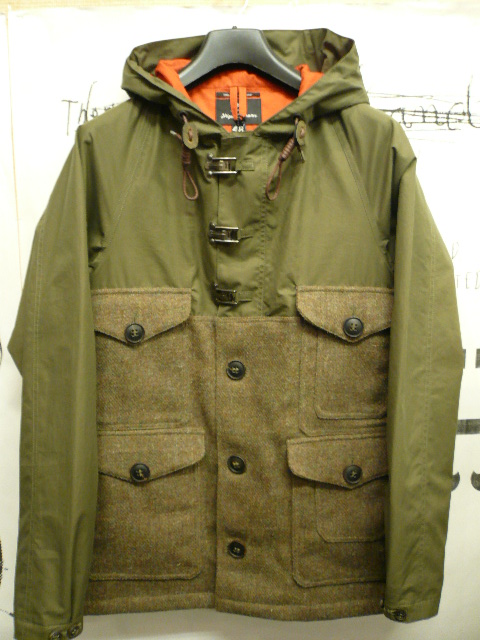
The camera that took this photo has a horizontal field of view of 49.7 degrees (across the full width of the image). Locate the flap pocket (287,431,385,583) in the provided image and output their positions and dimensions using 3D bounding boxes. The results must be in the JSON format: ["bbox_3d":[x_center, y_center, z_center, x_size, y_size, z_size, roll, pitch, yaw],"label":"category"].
[{"bbox_3d":[0.156,0.280,0.765,0.171,0.226,0.022,-1,9,-6],"label":"flap pocket"}]

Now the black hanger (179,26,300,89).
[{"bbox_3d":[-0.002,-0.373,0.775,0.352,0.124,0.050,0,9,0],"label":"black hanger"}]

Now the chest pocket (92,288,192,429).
[{"bbox_3d":[-0.145,0.055,0.740,0.157,0.199,0.022,1,9,6],"label":"chest pocket"}]

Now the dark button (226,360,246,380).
[{"bbox_3d":[-0.005,0.072,0.742,0.027,0.027,0.007,0,9,0],"label":"dark button"}]

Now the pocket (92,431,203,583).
[{"bbox_3d":[-0.143,0.274,0.770,0.181,0.225,0.022,1,9,6],"label":"pocket"}]

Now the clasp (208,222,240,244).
[{"bbox_3d":[-0.022,-0.122,0.728,0.043,0.030,0.012,0,9,0],"label":"clasp"}]

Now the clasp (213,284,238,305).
[{"bbox_3d":[-0.021,-0.036,0.733,0.035,0.028,0.011,0,9,0],"label":"clasp"}]

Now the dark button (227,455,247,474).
[{"bbox_3d":[-0.005,0.214,0.767,0.027,0.028,0.007,0,9,0],"label":"dark button"}]

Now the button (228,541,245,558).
[{"bbox_3d":[-0.005,0.350,0.790,0.026,0.027,0.007,0,9,0],"label":"button"}]

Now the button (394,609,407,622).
[{"bbox_3d":[0.246,0.454,0.795,0.019,0.020,0.008,-2,9,-10],"label":"button"}]

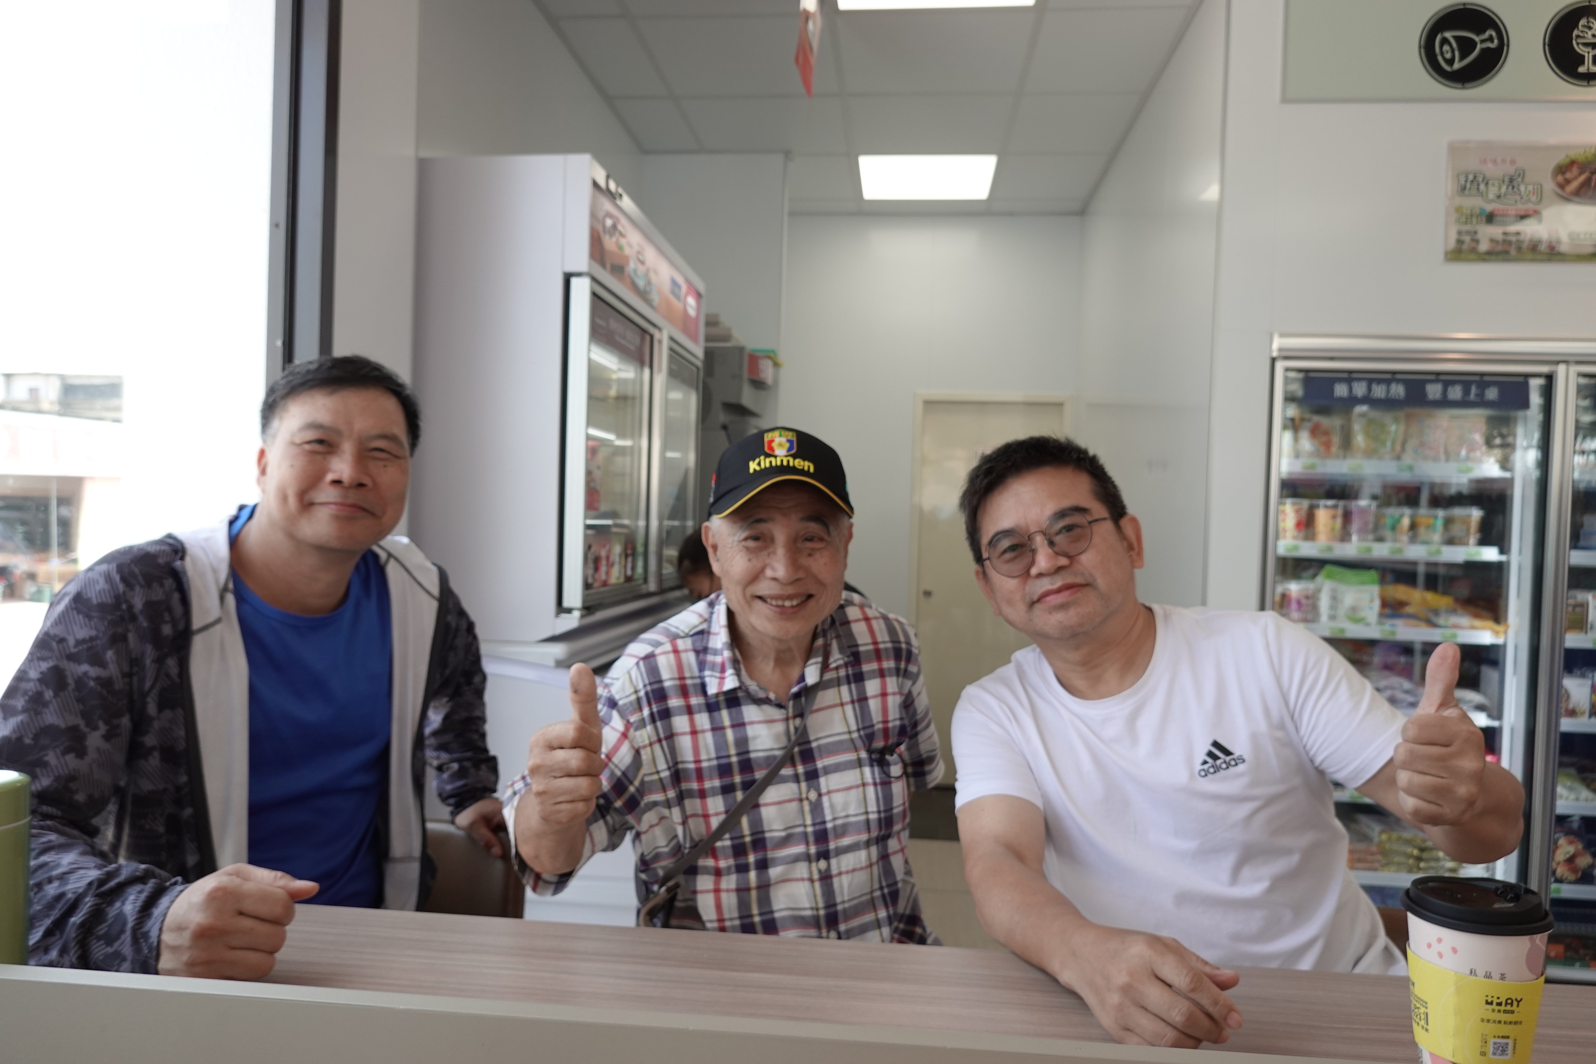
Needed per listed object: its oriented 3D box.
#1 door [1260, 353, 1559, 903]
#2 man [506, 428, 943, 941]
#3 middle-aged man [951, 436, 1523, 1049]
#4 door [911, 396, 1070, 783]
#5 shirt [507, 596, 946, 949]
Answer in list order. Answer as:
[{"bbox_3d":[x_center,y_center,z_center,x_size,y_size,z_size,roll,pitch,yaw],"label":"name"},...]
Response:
[{"bbox_3d":[1.504,0.310,2.650,0.678,1.464,0.060,2,1,6],"label":"door"},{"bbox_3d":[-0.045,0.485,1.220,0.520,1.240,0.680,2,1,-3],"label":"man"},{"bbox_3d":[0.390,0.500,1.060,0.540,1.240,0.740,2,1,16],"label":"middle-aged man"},{"bbox_3d":[0.910,0.294,5.171,0.750,1.916,0.080,2,1,6],"label":"door"},{"bbox_3d":[-0.035,0.360,1.250,0.480,0.580,0.450,2,1,-3],"label":"shirt"}]

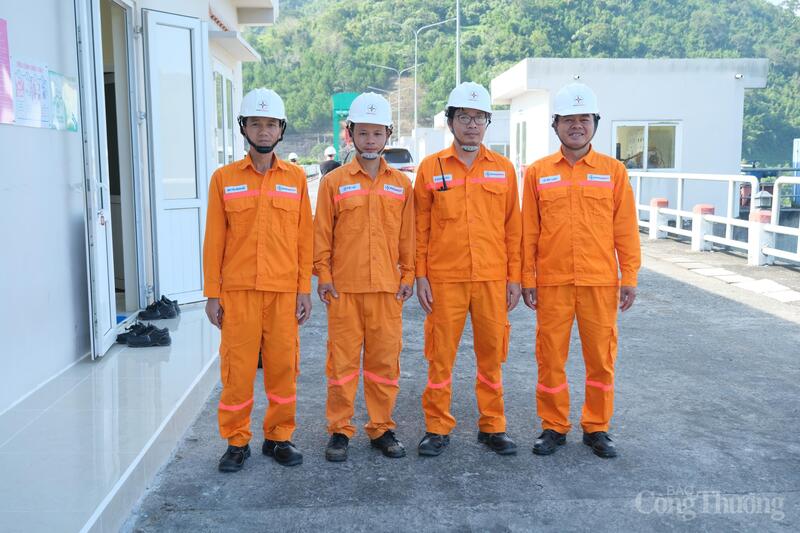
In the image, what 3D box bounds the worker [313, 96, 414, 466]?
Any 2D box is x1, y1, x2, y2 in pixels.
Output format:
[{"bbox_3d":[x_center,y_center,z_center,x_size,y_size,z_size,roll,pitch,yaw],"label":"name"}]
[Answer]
[{"bbox_3d":[-0.172,0.048,3.704,0.465,1.714,0.310,-1,7,-4],"label":"worker"}]

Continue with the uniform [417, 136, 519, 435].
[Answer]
[{"bbox_3d":[0.327,0.123,3.769,0.490,1.411,0.270,-1,7,-3],"label":"uniform"}]

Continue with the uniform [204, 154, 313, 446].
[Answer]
[{"bbox_3d":[-0.642,0.167,3.636,0.510,1.368,0.270,-1,7,-5],"label":"uniform"}]

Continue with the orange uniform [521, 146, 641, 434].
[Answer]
[{"bbox_3d":[0.849,0.123,3.733,0.565,1.383,0.270,0,7,8],"label":"orange uniform"}]

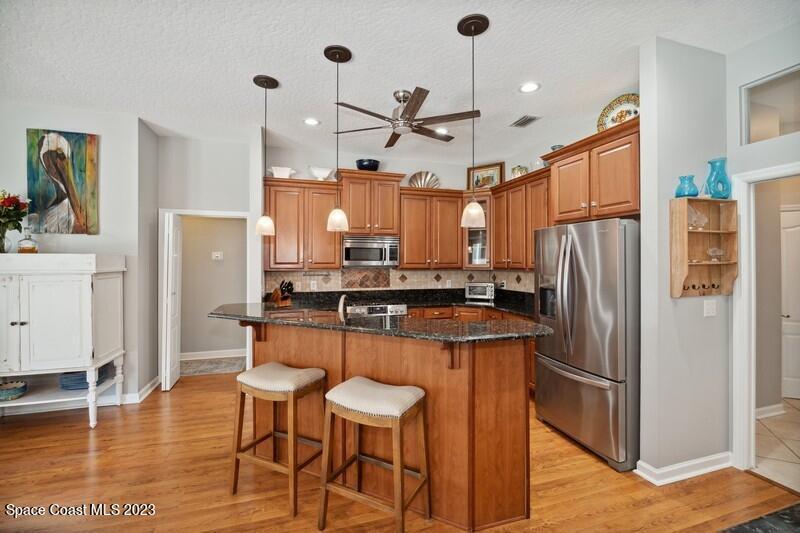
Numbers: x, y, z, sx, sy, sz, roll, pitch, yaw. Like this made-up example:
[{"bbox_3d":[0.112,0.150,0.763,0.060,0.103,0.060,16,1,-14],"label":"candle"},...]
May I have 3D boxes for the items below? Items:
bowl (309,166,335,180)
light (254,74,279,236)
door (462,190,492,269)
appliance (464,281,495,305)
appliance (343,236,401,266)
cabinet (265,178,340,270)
[{"bbox_3d":[-1.009,-1.189,4.283,0.300,0.170,0.290,0,1,-17],"label":"bowl"},{"bbox_3d":[-1.100,-0.893,2.740,0.190,1.275,0.190,0,0,-18],"label":"light"},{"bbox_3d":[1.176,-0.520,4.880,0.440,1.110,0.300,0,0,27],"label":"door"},{"bbox_3d":[1.220,0.365,4.900,0.405,0.255,0.290,0,0,27],"label":"appliance"},{"bbox_3d":[-0.426,-0.190,4.547,0.760,0.420,0.400,0,0,-18],"label":"appliance"},{"bbox_3d":[-1.234,-0.512,4.287,0.920,1.100,0.360,0,1,-17],"label":"cabinet"}]

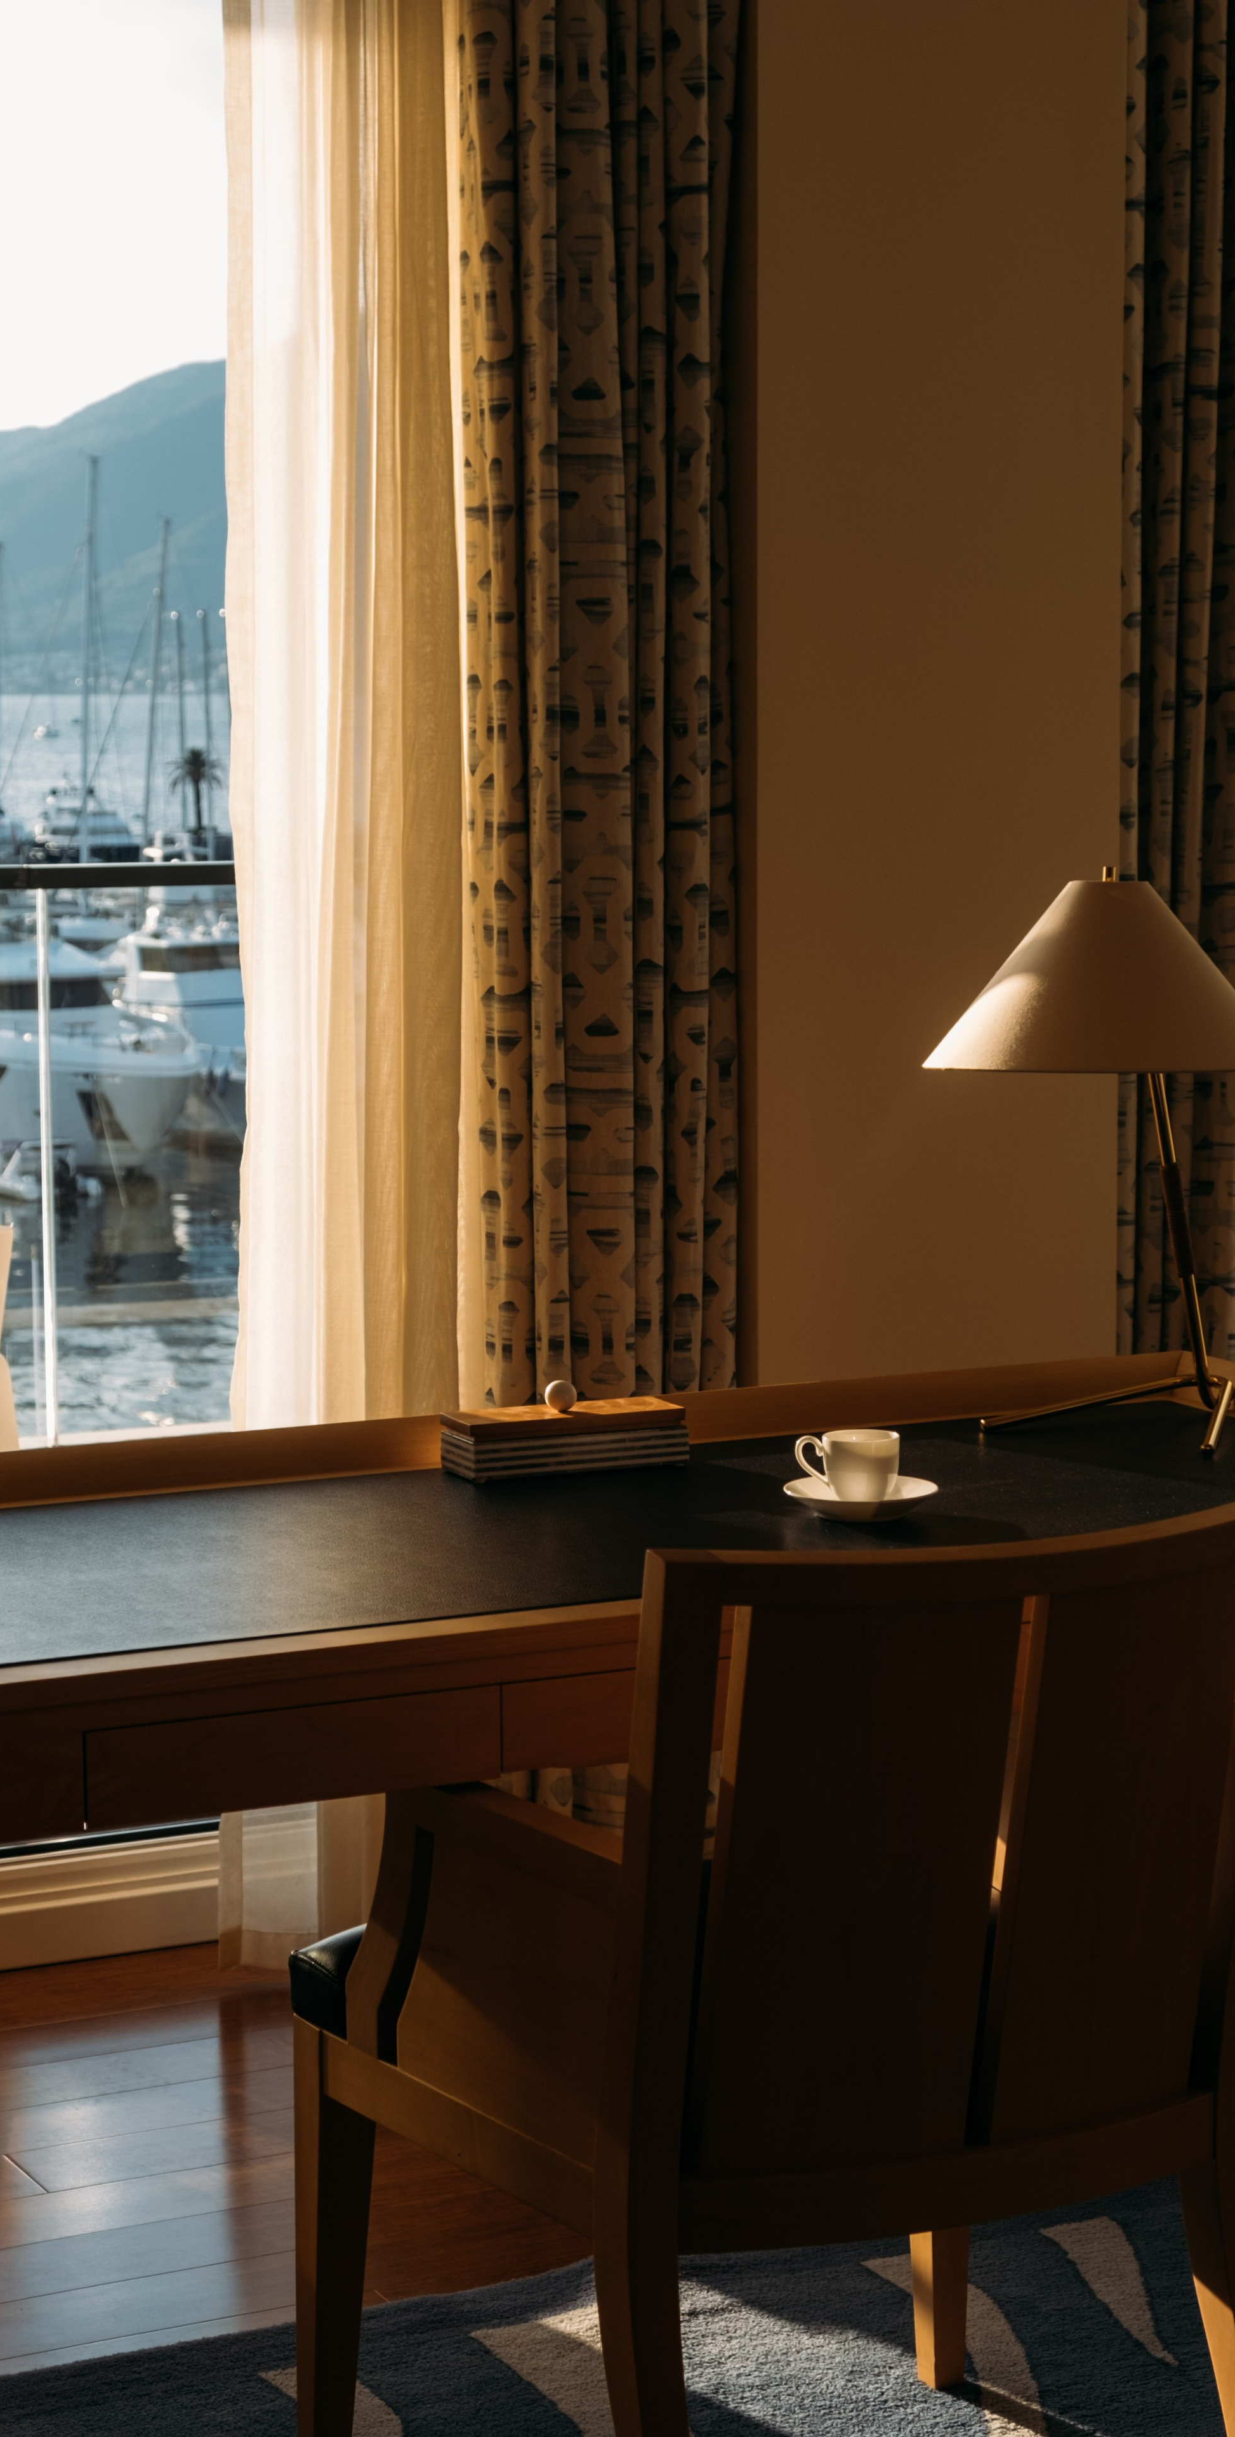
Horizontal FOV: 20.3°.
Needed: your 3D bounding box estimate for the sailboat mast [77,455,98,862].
[{"bbox_3d":[-26.479,-26.831,172.931,0.300,22.267,0.300,3,9,0],"label":"sailboat mast"}]

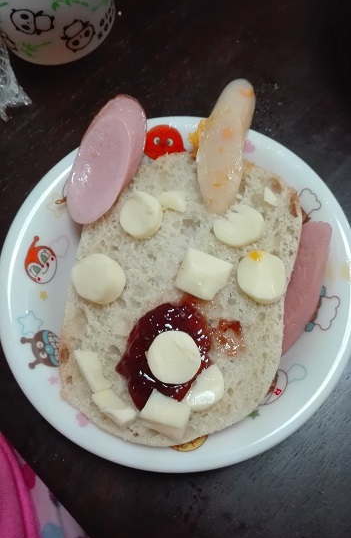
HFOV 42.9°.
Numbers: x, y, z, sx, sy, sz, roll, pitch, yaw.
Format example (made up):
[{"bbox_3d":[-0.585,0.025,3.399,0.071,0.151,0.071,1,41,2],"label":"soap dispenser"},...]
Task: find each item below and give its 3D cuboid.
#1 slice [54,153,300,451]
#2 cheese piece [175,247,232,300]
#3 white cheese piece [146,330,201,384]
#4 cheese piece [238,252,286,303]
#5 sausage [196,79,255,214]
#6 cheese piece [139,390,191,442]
[{"bbox_3d":[0.003,0.010,0.218,0.107,0.015,0.143,7,74,6],"label":"slice"},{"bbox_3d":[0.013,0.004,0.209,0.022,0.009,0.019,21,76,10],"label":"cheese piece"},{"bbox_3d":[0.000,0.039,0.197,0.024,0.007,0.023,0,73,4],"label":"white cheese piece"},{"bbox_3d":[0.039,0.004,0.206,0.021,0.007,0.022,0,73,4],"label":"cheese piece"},{"bbox_3d":[0.025,-0.062,0.224,0.022,0.016,0.073,10,74,7],"label":"sausage"},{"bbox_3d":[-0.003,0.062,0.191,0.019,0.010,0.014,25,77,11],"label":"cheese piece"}]

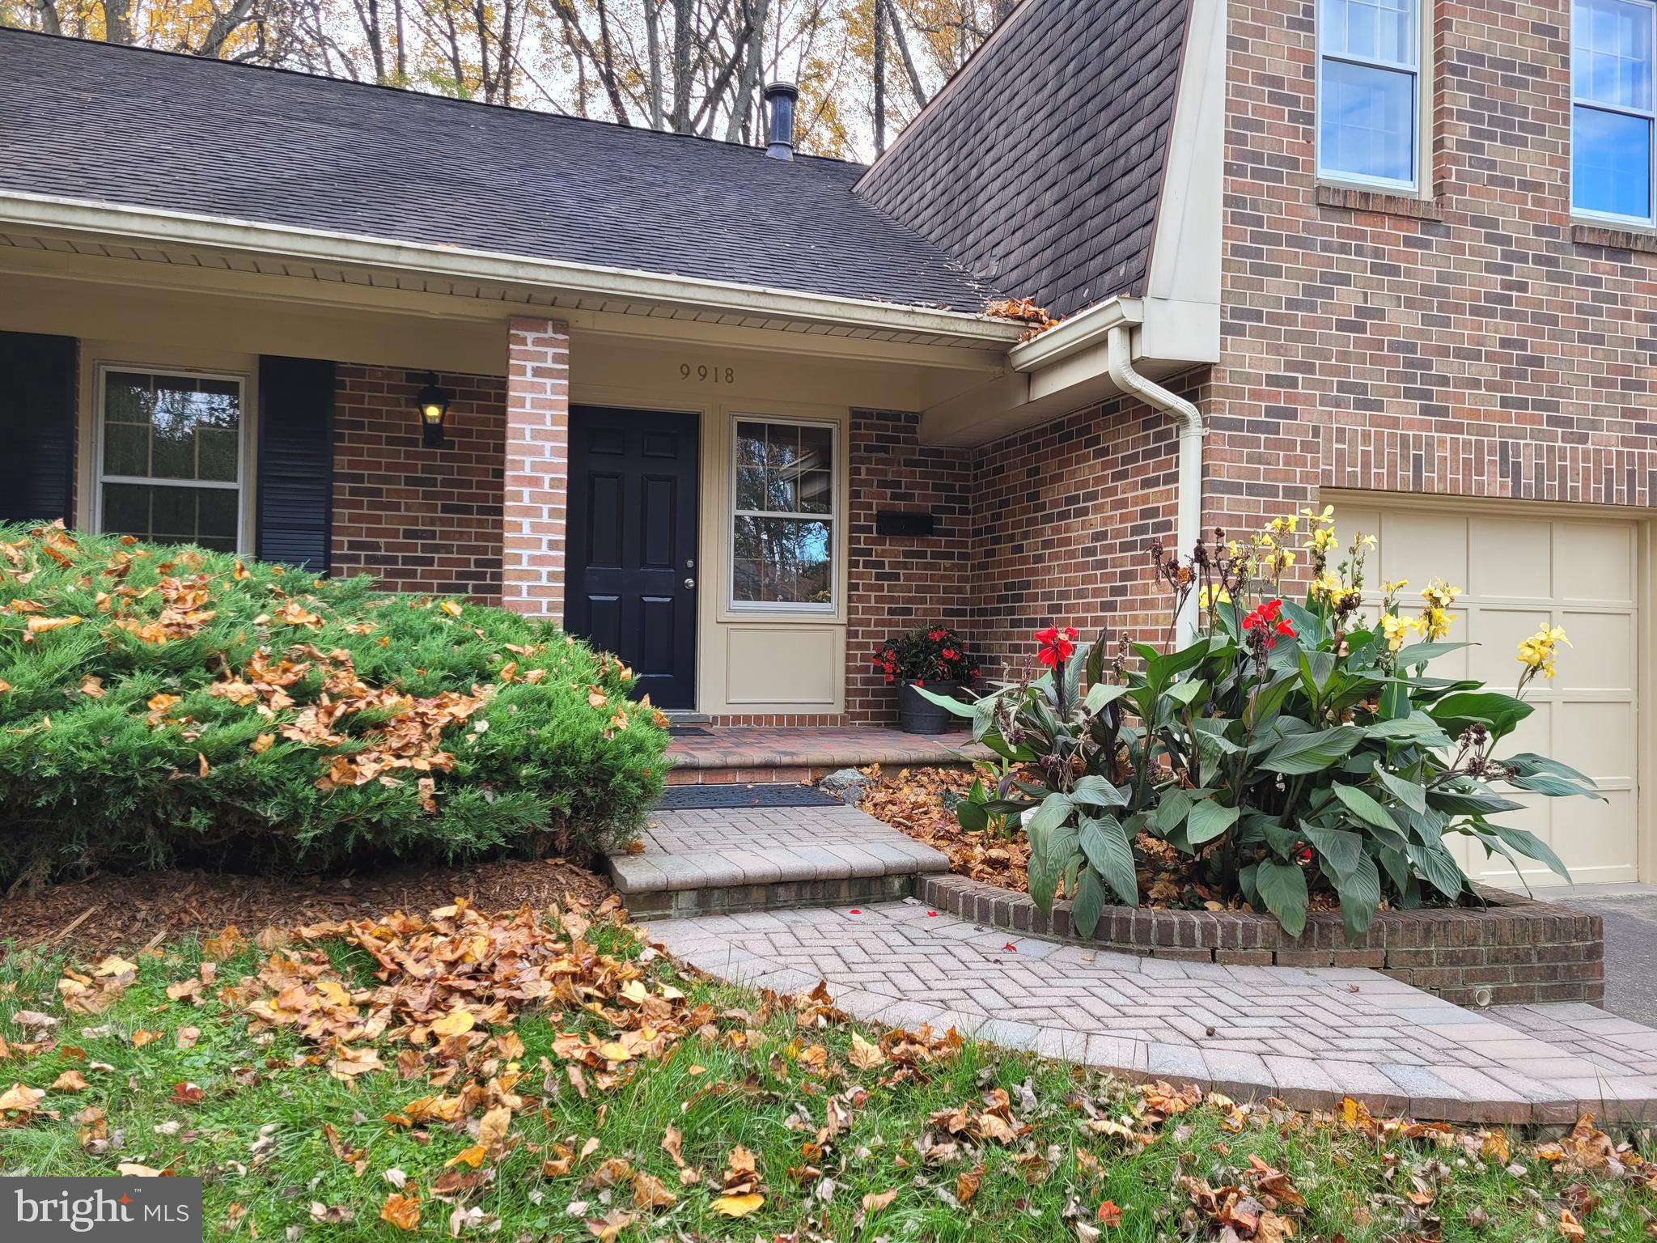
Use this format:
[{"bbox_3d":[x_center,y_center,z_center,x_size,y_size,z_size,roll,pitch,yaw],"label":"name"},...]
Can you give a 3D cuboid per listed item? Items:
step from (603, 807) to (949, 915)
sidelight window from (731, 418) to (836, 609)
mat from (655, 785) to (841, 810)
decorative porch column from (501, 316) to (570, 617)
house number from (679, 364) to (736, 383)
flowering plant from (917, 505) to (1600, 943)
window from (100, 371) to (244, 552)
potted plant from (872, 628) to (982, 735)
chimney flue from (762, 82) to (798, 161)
[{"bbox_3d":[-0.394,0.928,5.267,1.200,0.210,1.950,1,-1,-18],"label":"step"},{"bbox_3d":[-0.313,-0.739,8.608,0.770,1.350,0.100,1,-1,-18],"label":"sidelight window"},{"bbox_3d":[-0.448,0.837,5.934,0.950,0.015,0.660,1,-1,-18],"label":"mat"},{"bbox_3d":[-1.564,-0.456,6.596,0.310,2.250,0.310,1,-1,-18],"label":"decorative porch column"},{"bbox_3d":[-0.822,-1.679,8.450,0.380,0.105,0.020,1,-1,-18],"label":"house number"},{"bbox_3d":[1.627,0.298,4.738,2.400,1.400,1.450,1,-1,-18],"label":"flowering plant"},{"bbox_3d":[-3.889,-0.820,7.348,0.770,1.350,0.100,1,-1,-18],"label":"window"},{"bbox_3d":[0.659,0.396,8.313,0.680,0.700,0.650,1,-1,0],"label":"potted plant"},{"bbox_3d":[-0.486,-5.074,12.637,0.330,0.770,0.330,1,-1,0],"label":"chimney flue"}]

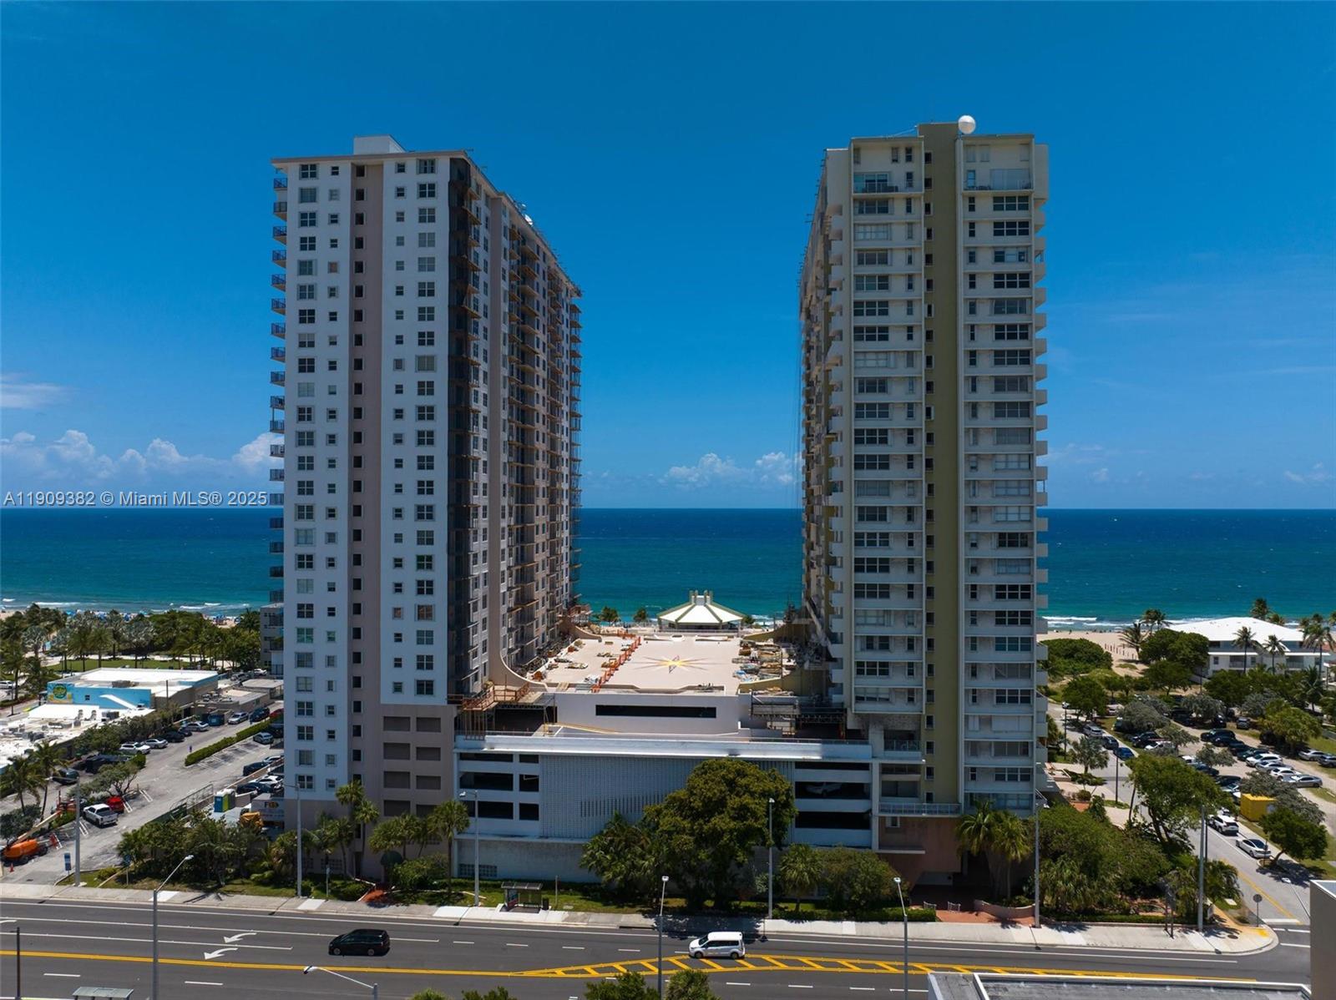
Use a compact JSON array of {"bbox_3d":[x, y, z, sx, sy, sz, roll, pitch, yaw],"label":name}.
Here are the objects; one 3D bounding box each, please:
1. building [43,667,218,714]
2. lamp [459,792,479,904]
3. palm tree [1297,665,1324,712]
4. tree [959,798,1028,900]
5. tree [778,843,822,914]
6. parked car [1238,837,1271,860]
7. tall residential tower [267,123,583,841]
[{"bbox_3d":[-105.672,37.702,183.297,25.700,4.600,20.800,0,0,6],"label":"building"},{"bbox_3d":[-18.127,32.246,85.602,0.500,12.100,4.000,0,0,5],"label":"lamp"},{"bbox_3d":[121.527,35.875,174.778,5.320,8.473,5.320,0,0,6],"label":"palm tree"},{"bbox_3d":[30.768,33.259,87.899,6.400,9.500,5.500,0,0,0],"label":"tree"},{"bbox_3d":[12.552,35.995,88.178,4.274,6.662,4.274,0,0,6],"label":"tree"},{"bbox_3d":[65.415,38.928,103.484,1.870,1.450,4.750,0,0,6],"label":"parked car"},{"bbox_3d":[-28.464,0.374,127.120,22.400,78.500,58.800,0,0,6],"label":"tall residential tower"}]

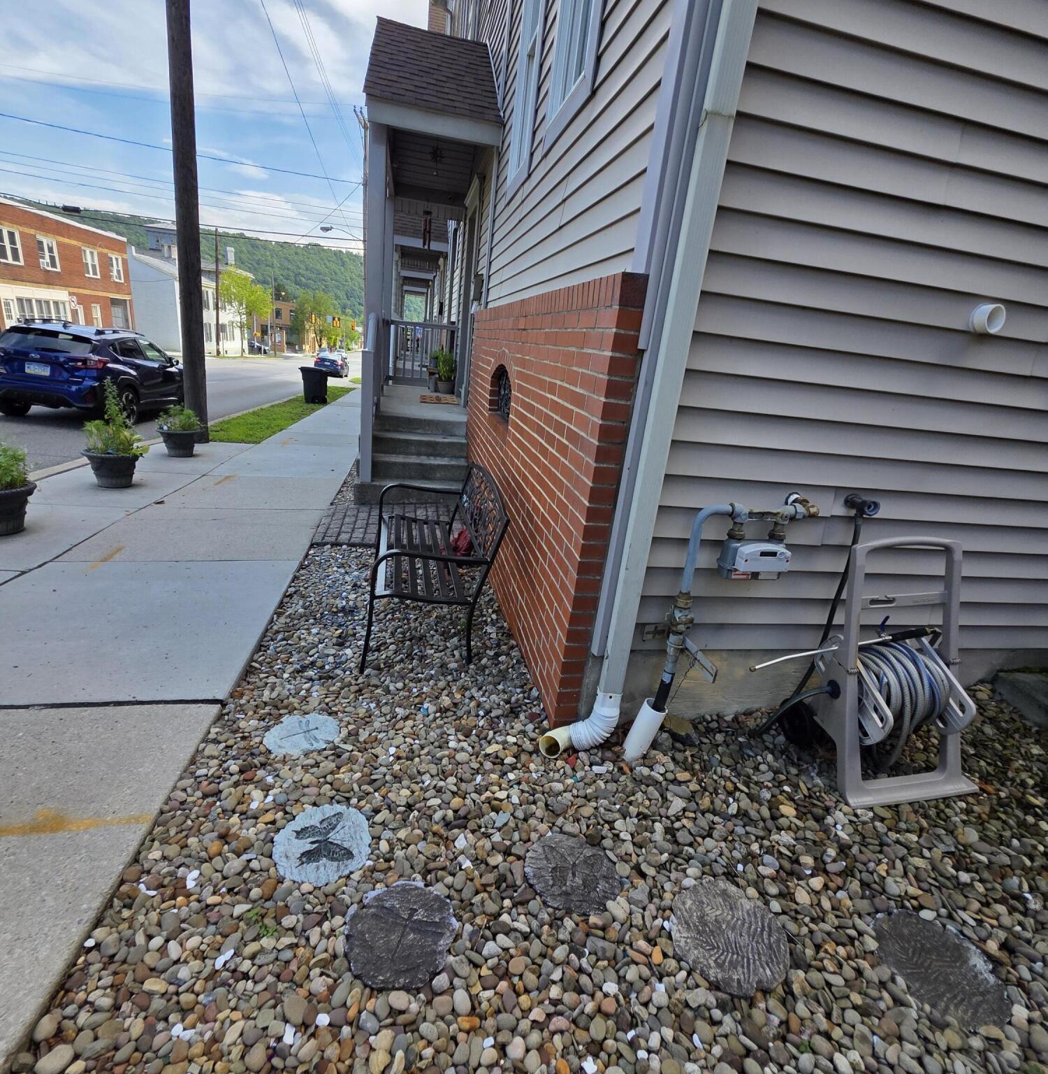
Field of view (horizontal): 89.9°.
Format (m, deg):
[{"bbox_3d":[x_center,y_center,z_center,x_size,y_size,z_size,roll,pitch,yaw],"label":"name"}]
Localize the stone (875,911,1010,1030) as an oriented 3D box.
[{"bbox_3d":[1.038,1.076,1.315,0.285,0.035,0.285,-1,18,-12],"label":"stone"}]

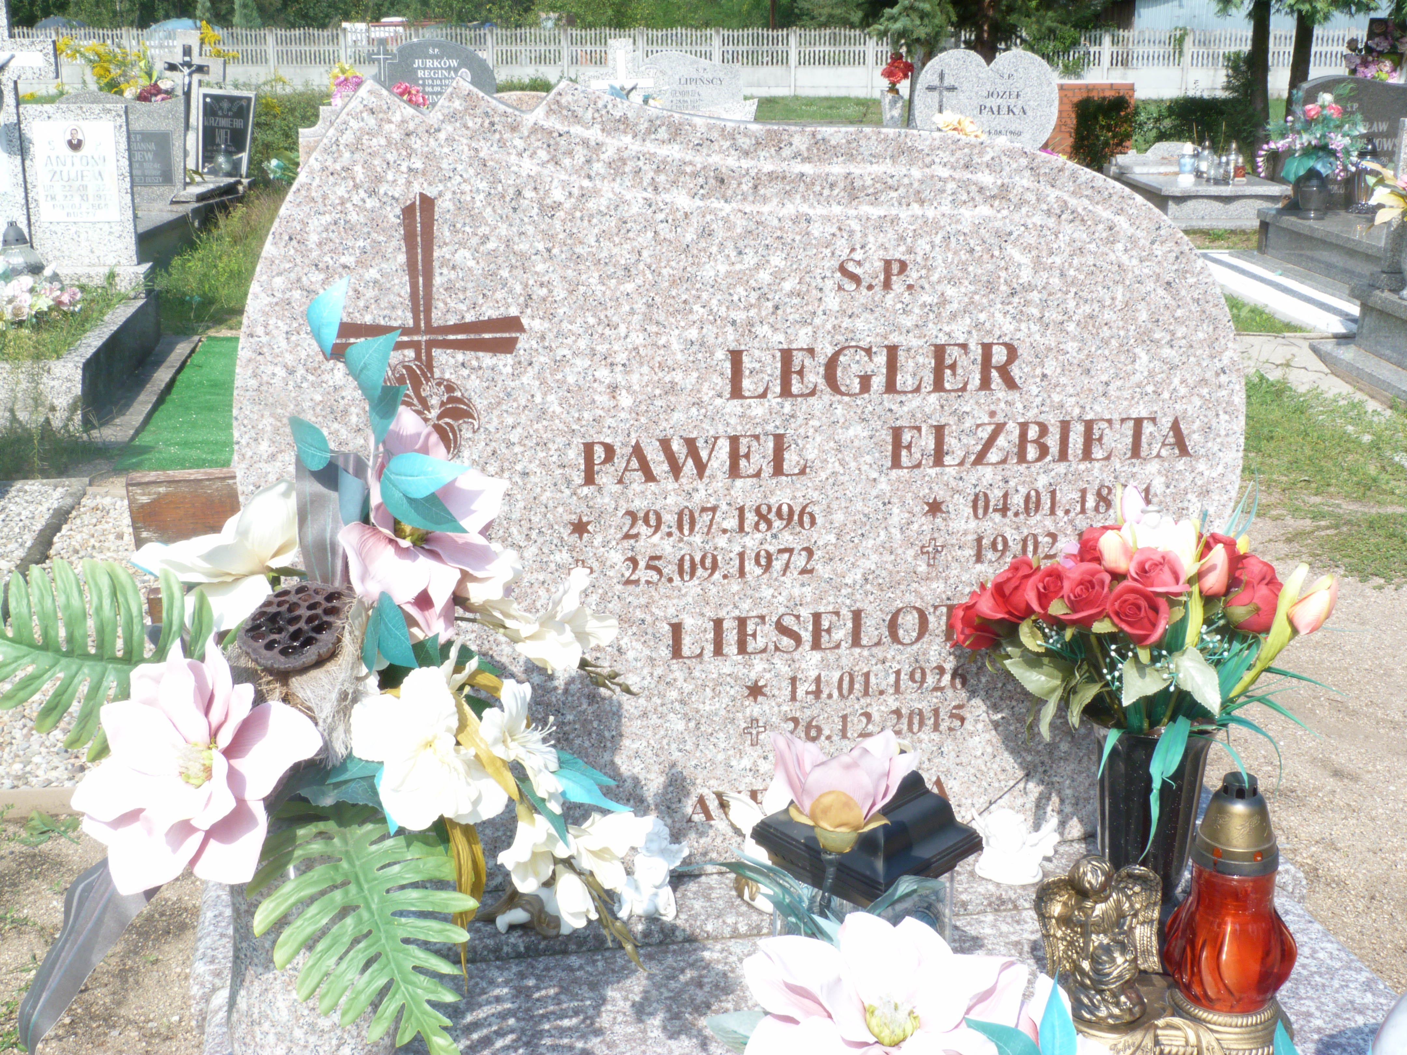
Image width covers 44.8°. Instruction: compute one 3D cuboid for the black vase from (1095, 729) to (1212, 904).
[{"bbox_3d":[0.452,0.283,1.742,0.123,0.210,0.123,-3,16,-11],"label":"black vase"}]

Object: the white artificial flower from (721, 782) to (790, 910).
[{"bbox_3d":[0.057,0.324,1.743,0.090,0.125,0.080,-3,16,-11],"label":"white artificial flower"}]

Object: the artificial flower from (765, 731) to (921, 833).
[{"bbox_3d":[0.115,0.201,1.407,0.122,0.078,0.110,-3,16,-11],"label":"artificial flower"}]

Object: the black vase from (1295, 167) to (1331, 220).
[{"bbox_3d":[2.950,-1.628,8.271,0.175,0.250,0.175,1,16,5],"label":"black vase"}]

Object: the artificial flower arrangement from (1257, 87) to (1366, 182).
[{"bbox_3d":[2.921,-1.897,8.195,0.510,0.440,0.400,2,16,8],"label":"artificial flower arrangement"}]

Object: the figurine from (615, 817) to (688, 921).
[{"bbox_3d":[-0.054,0.341,1.742,0.074,0.100,0.065,3,16,12],"label":"figurine"}]

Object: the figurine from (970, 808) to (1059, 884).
[{"bbox_3d":[0.331,0.332,1.823,0.092,0.072,0.065,1,16,3],"label":"figurine"}]

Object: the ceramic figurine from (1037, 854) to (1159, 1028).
[{"bbox_3d":[0.343,0.343,1.484,0.108,0.152,0.080,0,16,2],"label":"ceramic figurine"}]

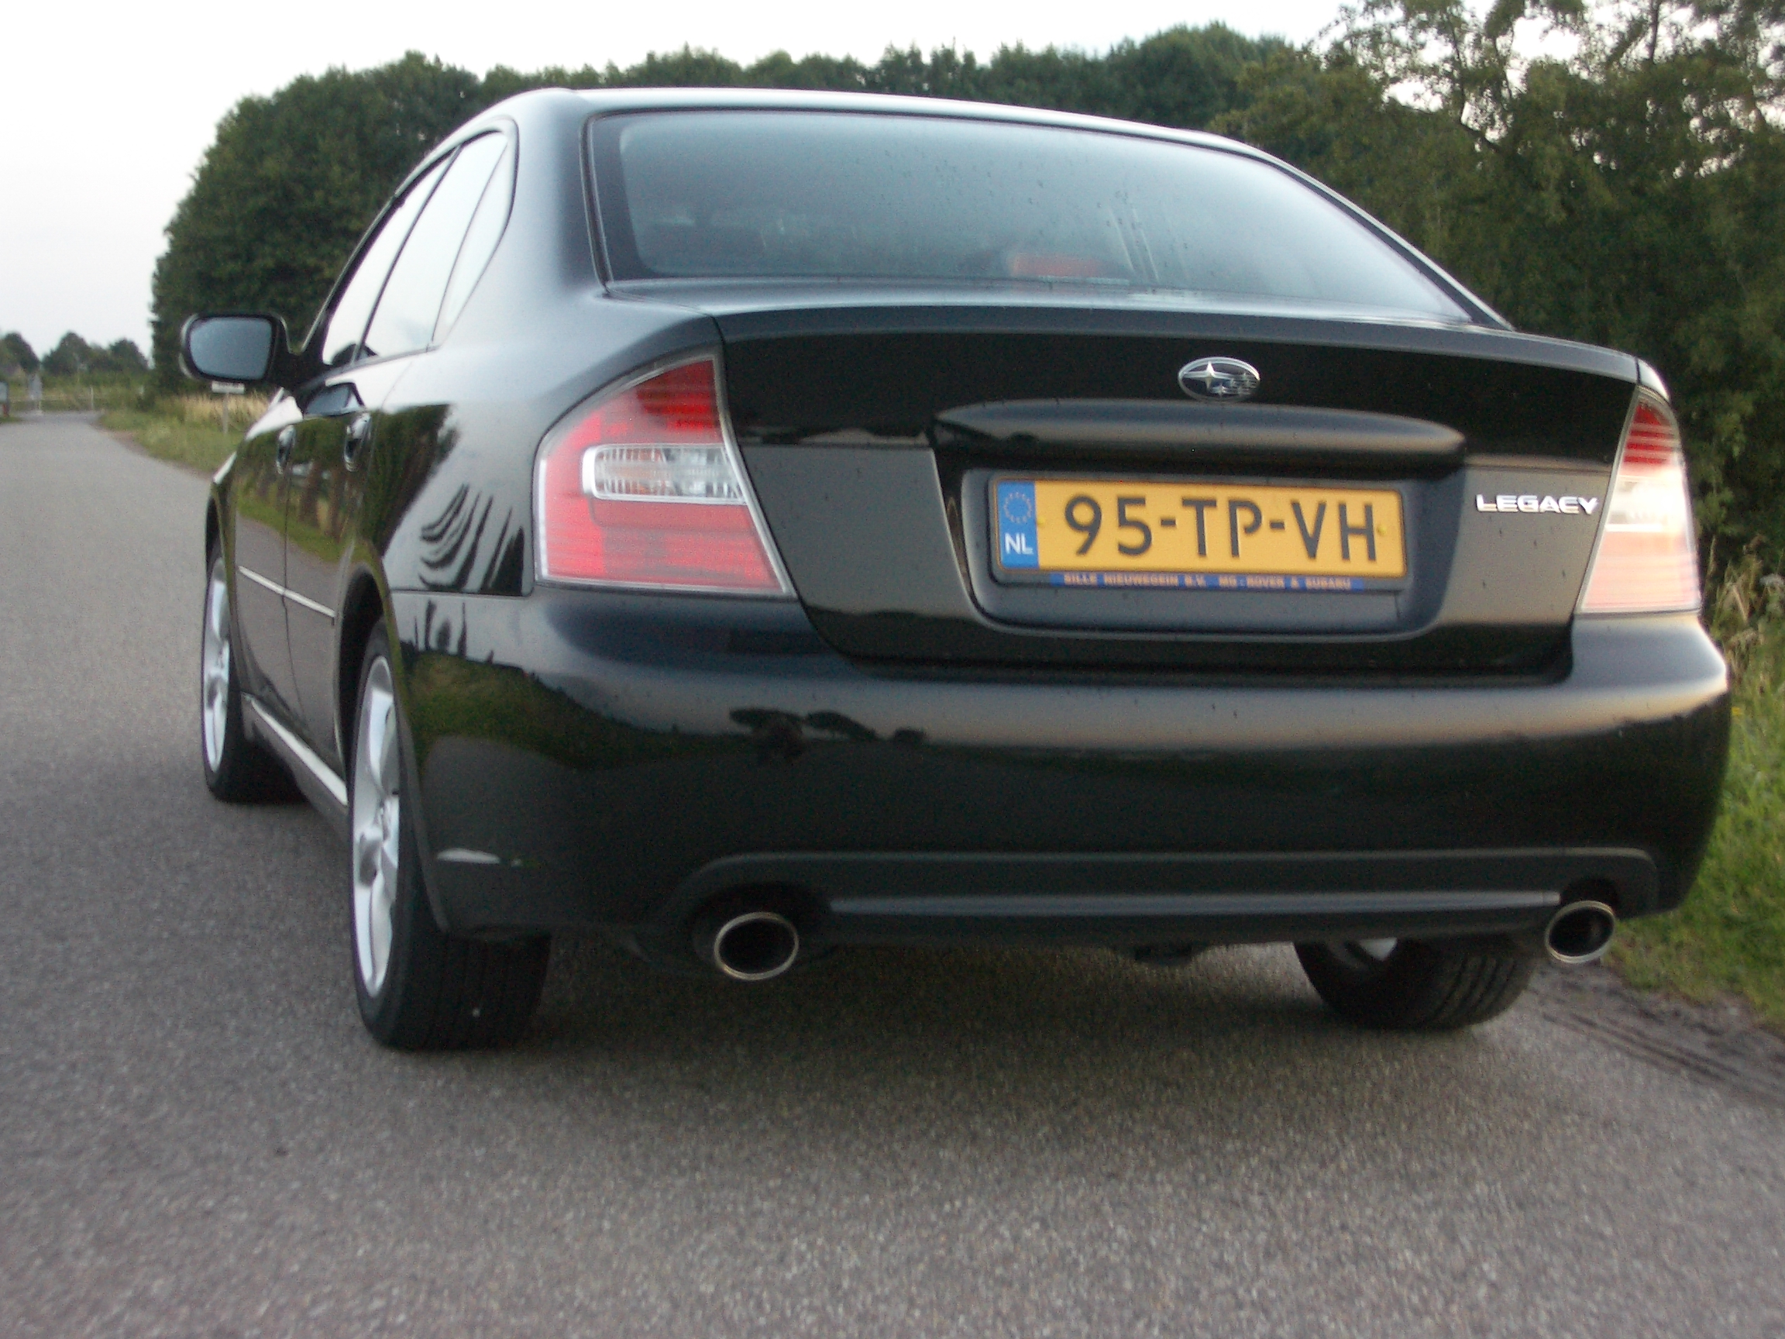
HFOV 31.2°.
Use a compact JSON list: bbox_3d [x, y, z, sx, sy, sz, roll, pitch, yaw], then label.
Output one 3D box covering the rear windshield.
[{"bbox_3d":[0.157,-0.653,4.533,1.240,0.100,0.670,1,33,-17],"label":"rear windshield"}]

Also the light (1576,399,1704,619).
[{"bbox_3d":[0.956,-0.214,4.085,0.275,0.275,0.230,1,5,-17],"label":"light"}]

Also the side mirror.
[{"bbox_3d":[-1.256,-0.611,6.103,0.205,0.140,0.120,1,5,-17],"label":"side mirror"}]

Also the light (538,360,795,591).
[{"bbox_3d":[-0.269,-0.229,3.714,0.275,0.275,0.230,1,5,-17],"label":"light"}]

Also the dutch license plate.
[{"bbox_3d":[0.373,-0.160,3.799,0.527,0.122,0.020,1,-6,-17],"label":"dutch license plate"}]

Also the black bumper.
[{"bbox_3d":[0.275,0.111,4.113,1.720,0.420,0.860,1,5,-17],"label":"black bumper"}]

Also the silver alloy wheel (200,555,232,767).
[{"bbox_3d":[-1.404,-0.006,7.024,0.180,0.465,0.465,1,5,-17],"label":"silver alloy wheel"}]

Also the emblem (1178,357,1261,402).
[{"bbox_3d":[0.384,-0.342,3.770,0.104,0.056,0.015,1,-7,-17],"label":"emblem"}]

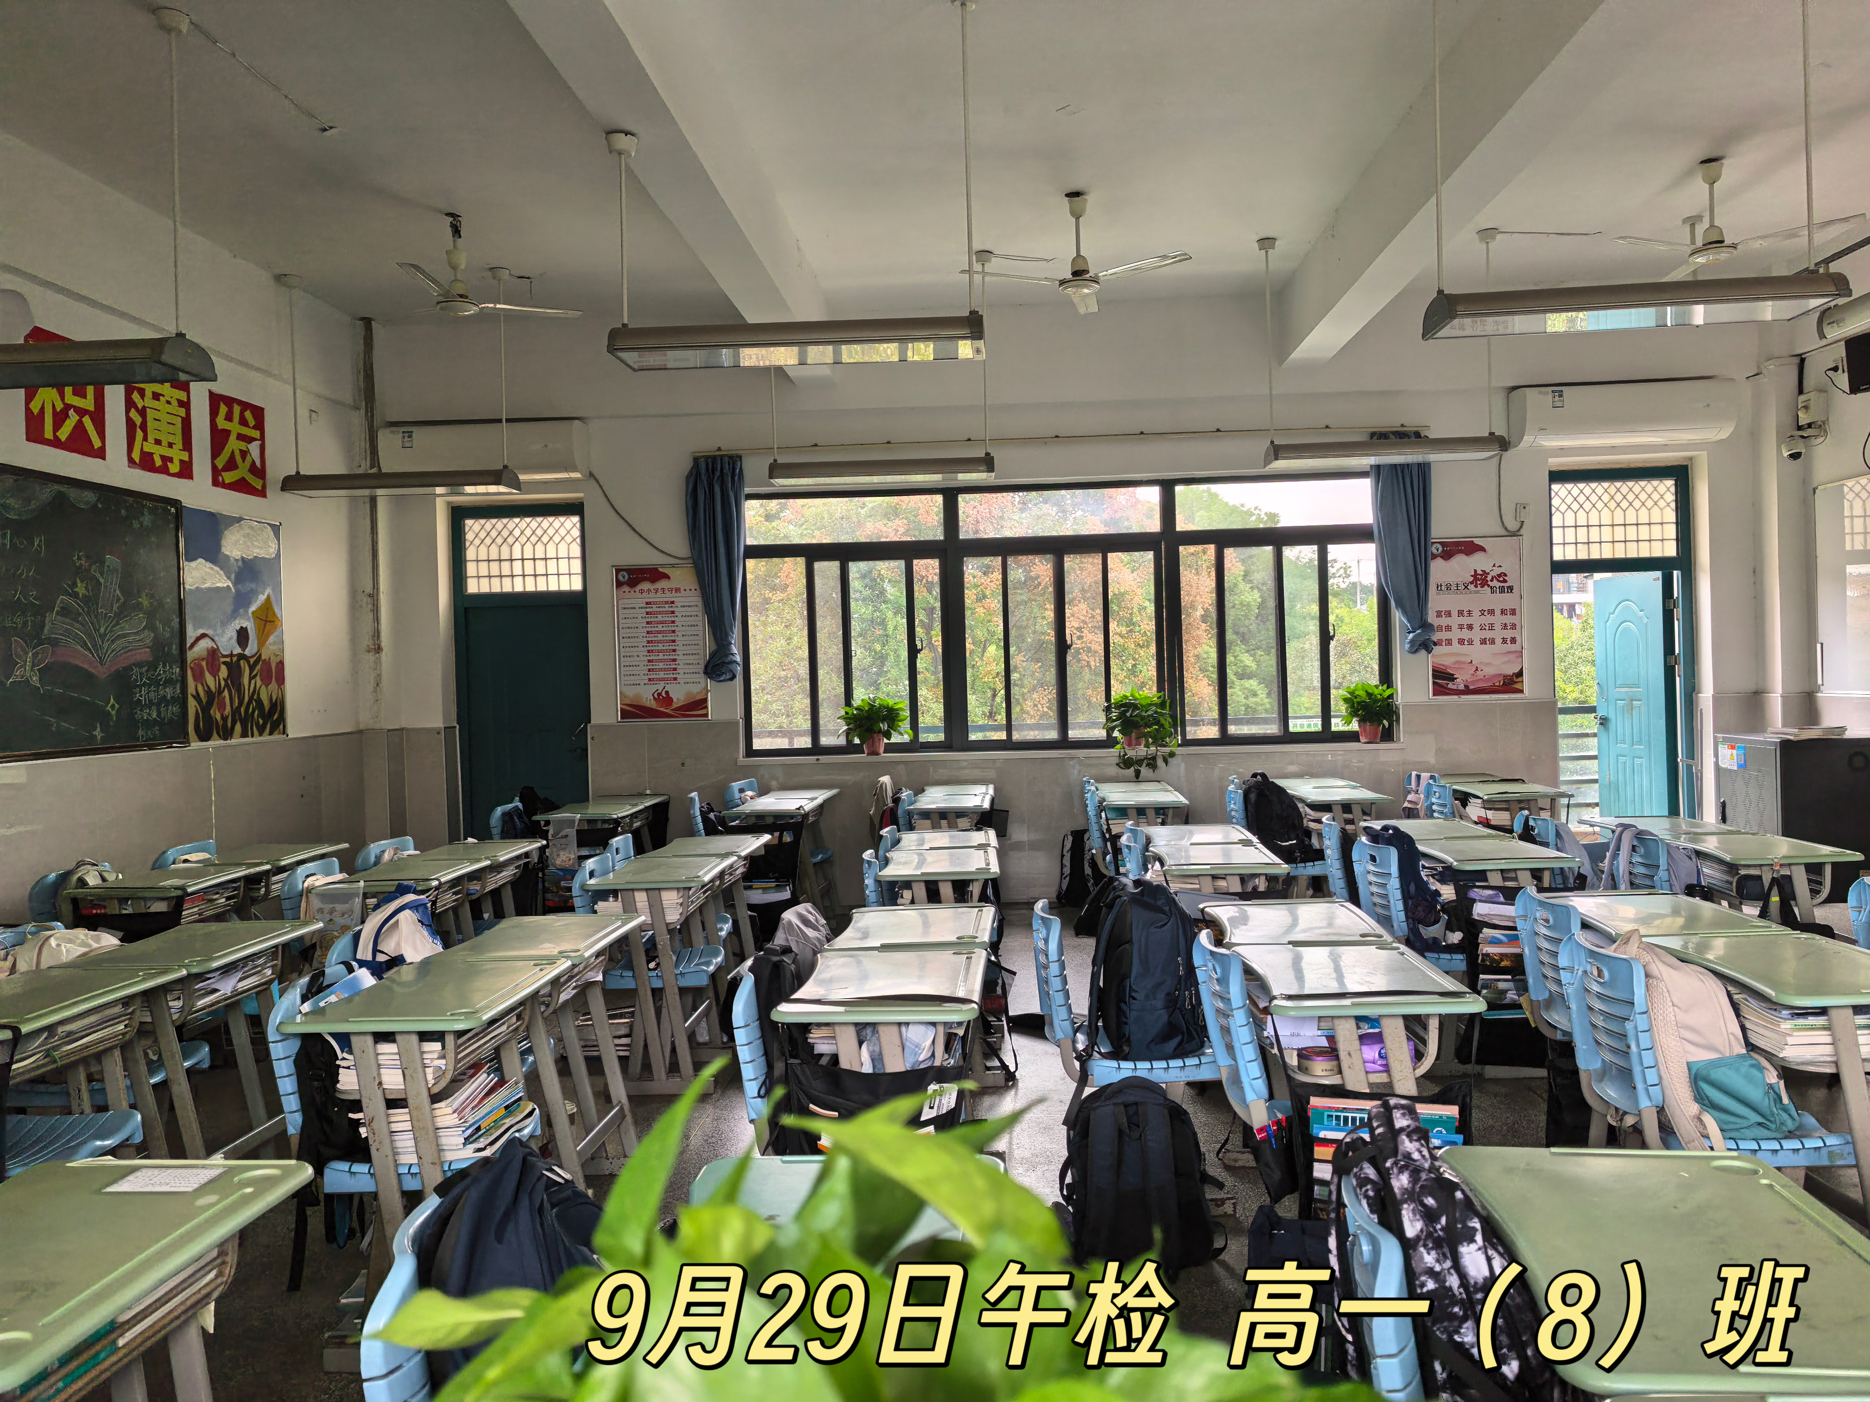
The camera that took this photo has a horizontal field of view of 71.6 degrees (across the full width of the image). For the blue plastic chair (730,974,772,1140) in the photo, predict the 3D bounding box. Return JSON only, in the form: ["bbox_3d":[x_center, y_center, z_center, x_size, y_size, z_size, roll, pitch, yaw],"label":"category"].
[{"bbox_3d":[-0.191,0.988,2.926,0.460,0.790,0.400,-2,1,3],"label":"blue plastic chair"}]

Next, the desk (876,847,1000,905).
[{"bbox_3d":[0.033,0.973,4.816,0.440,0.745,0.600,-2,1,4],"label":"desk"}]

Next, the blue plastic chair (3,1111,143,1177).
[{"bbox_3d":[-2.099,1.041,2.938,0.490,0.790,0.410,-2,1,4],"label":"blue plastic chair"}]

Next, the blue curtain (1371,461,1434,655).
[{"bbox_3d":[2.861,-0.945,7.900,0.390,1.360,0.160,-2,1,3],"label":"blue curtain"}]

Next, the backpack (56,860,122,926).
[{"bbox_3d":[-3.164,0.797,4.930,0.190,0.410,0.290,-2,1,8],"label":"backpack"}]

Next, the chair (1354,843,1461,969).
[{"bbox_3d":[1.774,0.900,4.583,0.460,0.790,0.400,-2,1,3],"label":"chair"}]

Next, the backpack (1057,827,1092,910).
[{"bbox_3d":[0.875,1.028,7.880,0.290,0.490,0.180,-2,1,4],"label":"backpack"}]

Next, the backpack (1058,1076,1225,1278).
[{"bbox_3d":[0.522,1.128,3.143,0.360,0.430,0.220,-1,1,13],"label":"backpack"}]

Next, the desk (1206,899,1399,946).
[{"bbox_3d":[0.978,0.977,3.547,0.430,0.746,0.600,-2,1,3],"label":"desk"}]

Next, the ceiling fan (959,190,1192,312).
[{"bbox_3d":[0.684,-2.167,6.212,1.130,0.480,1.060,-2,1,4],"label":"ceiling fan"}]

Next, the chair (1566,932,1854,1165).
[{"bbox_3d":[1.656,0.921,2.811,0.460,0.810,0.410,-2,1,4],"label":"chair"}]

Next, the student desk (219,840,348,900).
[{"bbox_3d":[-2.904,1.058,5.613,0.445,0.763,0.610,-2,1,1],"label":"student desk"}]

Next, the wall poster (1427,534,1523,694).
[{"bbox_3d":[3.413,-0.525,8.172,0.610,1.020,0.025,-2,1,3],"label":"wall poster"}]

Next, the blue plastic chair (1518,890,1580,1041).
[{"bbox_3d":[1.889,0.927,3.448,0.500,0.815,0.420,-2,1,3],"label":"blue plastic chair"}]

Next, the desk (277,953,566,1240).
[{"bbox_3d":[-1.119,1.035,2.986,0.440,0.745,0.600,-2,1,4],"label":"desk"}]

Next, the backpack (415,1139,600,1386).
[{"bbox_3d":[-0.423,0.732,1.511,0.210,0.450,0.310,-1,1,3],"label":"backpack"}]

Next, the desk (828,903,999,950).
[{"bbox_3d":[-0.040,1.005,3.628,0.430,0.746,0.600,-2,1,3],"label":"desk"}]

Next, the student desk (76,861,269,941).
[{"bbox_3d":[-2.804,1.042,4.813,0.430,0.765,0.600,-2,1,3],"label":"student desk"}]

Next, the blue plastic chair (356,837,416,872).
[{"bbox_3d":[-2.123,1.000,5.564,0.490,0.790,0.410,-2,1,4],"label":"blue plastic chair"}]

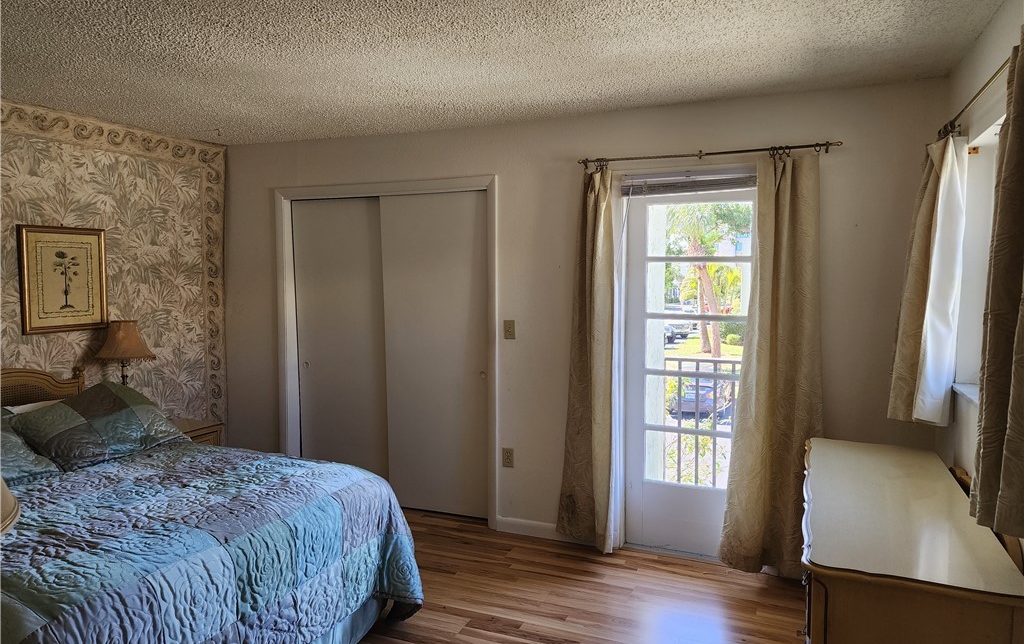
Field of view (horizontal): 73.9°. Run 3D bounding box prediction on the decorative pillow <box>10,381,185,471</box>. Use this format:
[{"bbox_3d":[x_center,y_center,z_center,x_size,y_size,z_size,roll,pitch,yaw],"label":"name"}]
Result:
[{"bbox_3d":[-2.122,0.515,3.567,0.460,0.180,0.680,42,17,14],"label":"decorative pillow"}]

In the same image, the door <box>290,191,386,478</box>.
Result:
[{"bbox_3d":[-1.149,0.190,4.637,0.765,2.030,0.040,1,4,22],"label":"door"}]

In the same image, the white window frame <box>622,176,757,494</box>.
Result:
[{"bbox_3d":[0.998,0.069,3.747,0.750,1.740,0.070,1,4,22],"label":"white window frame"}]

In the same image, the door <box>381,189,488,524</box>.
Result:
[{"bbox_3d":[-0.479,0.209,4.319,0.770,2.030,0.040,1,4,22],"label":"door"}]

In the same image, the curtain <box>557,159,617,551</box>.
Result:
[{"bbox_3d":[0.412,0.221,3.811,0.330,2.080,0.130,1,4,22],"label":"curtain"}]

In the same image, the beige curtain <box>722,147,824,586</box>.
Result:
[{"bbox_3d":[1.319,0.238,3.453,0.450,2.100,0.140,1,4,22],"label":"beige curtain"}]

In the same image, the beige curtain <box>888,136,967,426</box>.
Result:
[{"bbox_3d":[1.727,-0.163,2.829,0.180,1.180,0.340,1,4,22],"label":"beige curtain"}]

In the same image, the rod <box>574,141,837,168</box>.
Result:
[{"bbox_3d":[0.978,-0.865,3.517,1.330,0.045,0.085,1,4,22],"label":"rod"}]

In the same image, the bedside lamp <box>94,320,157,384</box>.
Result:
[{"bbox_3d":[-2.171,0.327,3.839,0.300,0.660,0.300,1,4,22],"label":"bedside lamp"}]

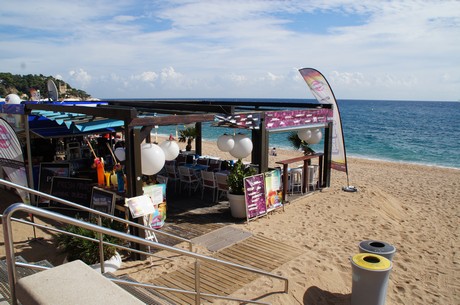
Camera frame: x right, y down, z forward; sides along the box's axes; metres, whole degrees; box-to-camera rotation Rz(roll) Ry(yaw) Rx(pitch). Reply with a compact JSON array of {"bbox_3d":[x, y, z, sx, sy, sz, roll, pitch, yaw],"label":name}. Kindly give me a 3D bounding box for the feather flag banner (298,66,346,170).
[{"bbox_3d":[2.995,-1.046,11.136,1.653,3.304,0.150,4,10,24],"label":"feather flag banner"}]

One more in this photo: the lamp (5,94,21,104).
[{"bbox_3d":[-6.232,-1.477,9.896,0.375,0.375,0.375,0,9,0],"label":"lamp"}]

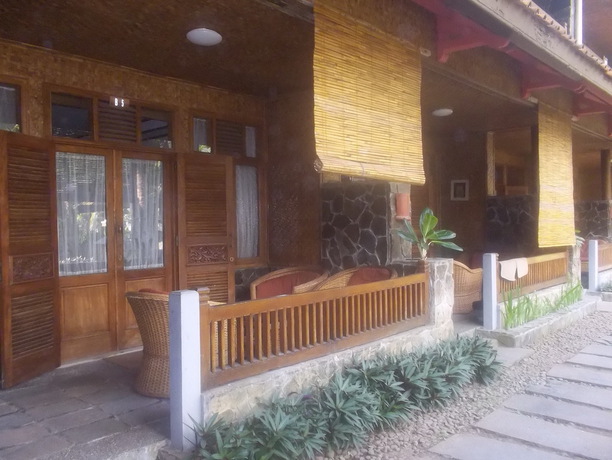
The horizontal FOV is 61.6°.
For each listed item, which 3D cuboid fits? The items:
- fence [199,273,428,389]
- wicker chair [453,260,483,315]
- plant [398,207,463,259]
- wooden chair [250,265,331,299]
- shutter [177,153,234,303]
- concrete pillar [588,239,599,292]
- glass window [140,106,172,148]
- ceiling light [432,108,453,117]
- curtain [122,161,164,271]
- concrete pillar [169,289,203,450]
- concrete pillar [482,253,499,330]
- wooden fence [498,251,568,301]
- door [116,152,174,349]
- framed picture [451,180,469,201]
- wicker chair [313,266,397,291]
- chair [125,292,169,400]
[{"bbox_3d":[0.253,0.740,4.278,2.640,0.533,0.070,-3,4,-44],"label":"fence"},{"bbox_3d":[2.117,0.750,7.301,0.670,0.780,0.670,-3,4,-44],"label":"wicker chair"},{"bbox_3d":[1.310,0.037,5.400,0.590,0.560,0.560,0,3,0],"label":"plant"},{"bbox_3d":[-0.131,0.812,5.278,0.715,0.819,0.728,0,1,44],"label":"wooden chair"},{"bbox_3d":[-1.099,0.182,5.713,0.650,2.015,0.045,-1,1,-35],"label":"shutter"},{"bbox_3d":[5.155,0.637,9.227,0.130,0.903,0.130,0,1,44],"label":"concrete pillar"},{"bbox_3d":[-1.555,-1.072,5.359,0.367,0.408,0.050,-3,4,-44],"label":"glass window"},{"bbox_3d":[1.921,-1.653,7.220,0.290,0.085,0.290,0,3,0],"label":"ceiling light"},{"bbox_3d":[-1.682,-0.151,5.307,0.060,1.151,0.440,0,1,44],"label":"curtain"},{"bbox_3d":[-0.773,0.893,3.307,0.127,1.017,0.125,-3,4,-44],"label":"concrete pillar"},{"bbox_3d":[2.200,0.725,6.118,0.130,0.903,0.130,0,1,44],"label":"concrete pillar"},{"bbox_3d":[3.202,0.605,7.172,0.070,0.520,2.691,0,1,44],"label":"wooden fence"},{"bbox_3d":[-1.659,0.236,5.333,0.622,2.009,0.060,-3,4,-44],"label":"door"},{"bbox_3d":[2.781,-0.708,9.266,0.338,0.369,0.030,0,1,44],"label":"framed picture"},{"bbox_3d":[0.482,0.808,5.000,0.715,0.819,0.728,0,1,44],"label":"wicker chair"},{"bbox_3d":[-1.062,0.891,4.287,0.680,0.800,0.670,-3,4,-44],"label":"chair"}]

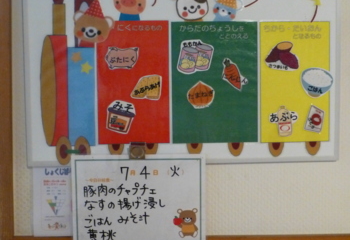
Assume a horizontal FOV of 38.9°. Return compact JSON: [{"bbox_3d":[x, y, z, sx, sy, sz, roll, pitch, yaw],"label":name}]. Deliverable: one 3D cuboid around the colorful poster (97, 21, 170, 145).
[{"bbox_3d":[-0.093,-0.084,1.102,0.161,0.272,0.010,0,3,-1],"label":"colorful poster"}]

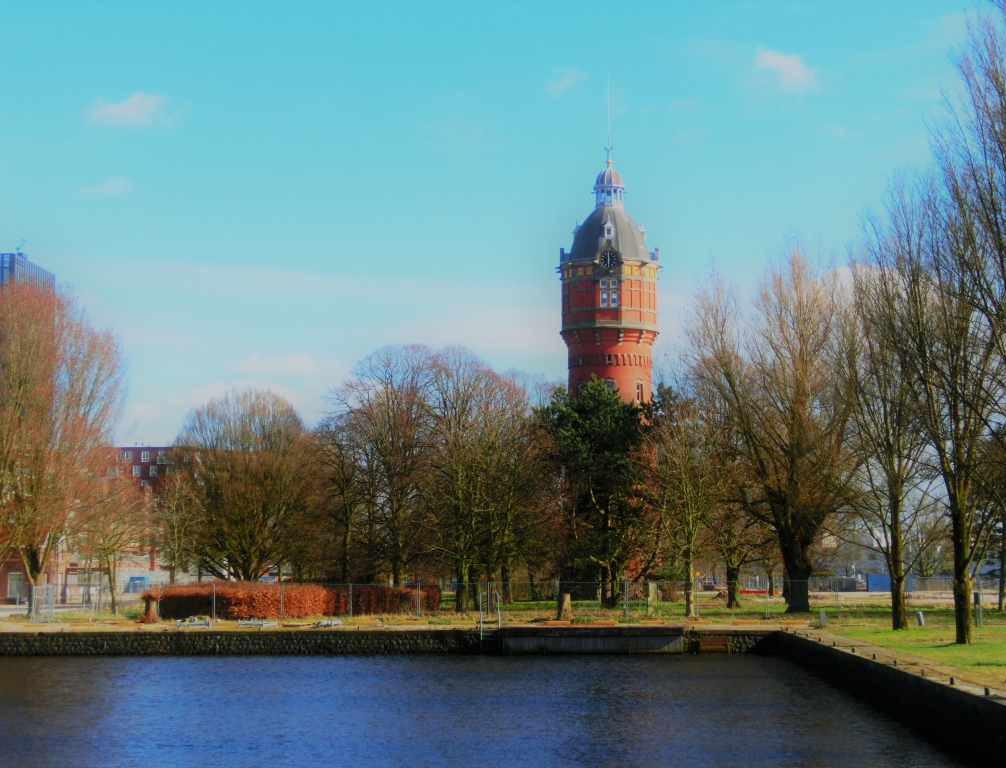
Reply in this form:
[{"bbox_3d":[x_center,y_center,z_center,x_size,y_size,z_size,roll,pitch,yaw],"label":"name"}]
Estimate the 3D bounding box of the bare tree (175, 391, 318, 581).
[{"bbox_3d":[-15.344,6.866,119.872,8.343,13.249,8.343,0,-5,0],"label":"bare tree"}]

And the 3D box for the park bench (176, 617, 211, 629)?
[{"bbox_3d":[-13.150,10.126,85.433,1.450,0.500,0.550,0,-5,0],"label":"park bench"}]

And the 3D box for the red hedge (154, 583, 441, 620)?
[{"bbox_3d":[-10.770,11.295,105.410,15.094,1.800,3.500,1,-5,-6],"label":"red hedge"}]

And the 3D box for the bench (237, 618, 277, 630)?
[{"bbox_3d":[-10.430,10.126,85.433,1.600,0.500,0.550,0,-5,0],"label":"bench"}]

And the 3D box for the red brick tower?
[{"bbox_3d":[9.251,-0.976,174.811,8.687,38.850,8.687,0,-5,0],"label":"red brick tower"}]

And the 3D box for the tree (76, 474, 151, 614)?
[{"bbox_3d":[-21.428,8.820,110.656,4.181,7.683,4.181,0,-5,0],"label":"tree"}]

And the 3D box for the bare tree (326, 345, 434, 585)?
[{"bbox_3d":[-7.796,5.795,126.999,7.200,16.677,7.200,0,-5,0],"label":"bare tree"}]

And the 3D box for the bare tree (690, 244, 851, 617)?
[{"bbox_3d":[15.456,2.720,116.234,9.592,20.846,9.592,0,-5,0],"label":"bare tree"}]

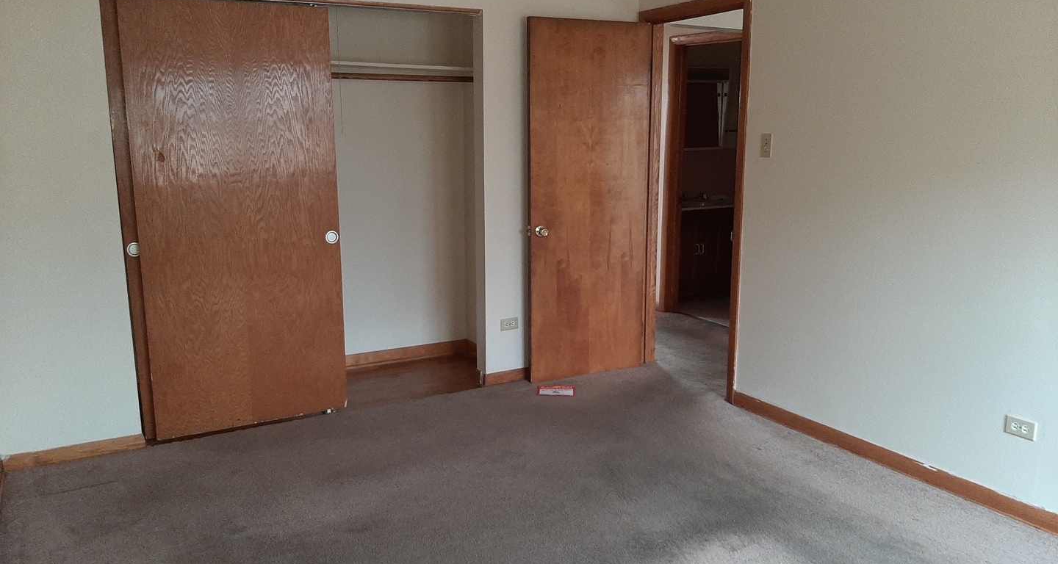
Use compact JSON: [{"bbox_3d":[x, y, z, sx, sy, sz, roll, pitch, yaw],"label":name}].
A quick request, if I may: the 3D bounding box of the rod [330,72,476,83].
[{"bbox_3d":[-1.253,-1.102,4.245,2.250,0.034,0.034,-7,13,-29],"label":"rod"}]

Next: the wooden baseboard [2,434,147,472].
[{"bbox_3d":[-2.056,0.774,3.611,0.563,0.076,0.018,-7,13,-29],"label":"wooden baseboard"}]

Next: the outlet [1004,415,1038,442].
[{"bbox_3d":[1.834,0.545,2.964,0.010,0.070,0.114,-7,13,-29],"label":"outlet"}]

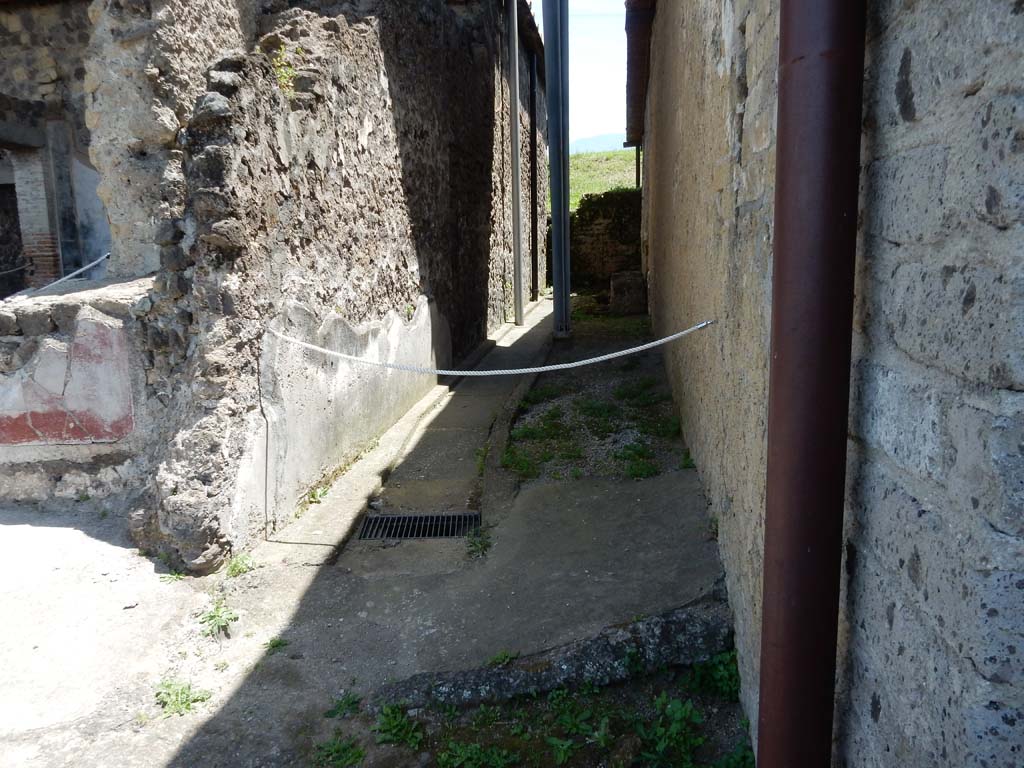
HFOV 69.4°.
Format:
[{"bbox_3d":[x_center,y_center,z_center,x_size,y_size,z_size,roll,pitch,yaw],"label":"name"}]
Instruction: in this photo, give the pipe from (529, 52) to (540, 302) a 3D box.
[{"bbox_3d":[0.380,-3.555,13.000,0.110,4.200,0.110,0,11,9],"label":"pipe"}]

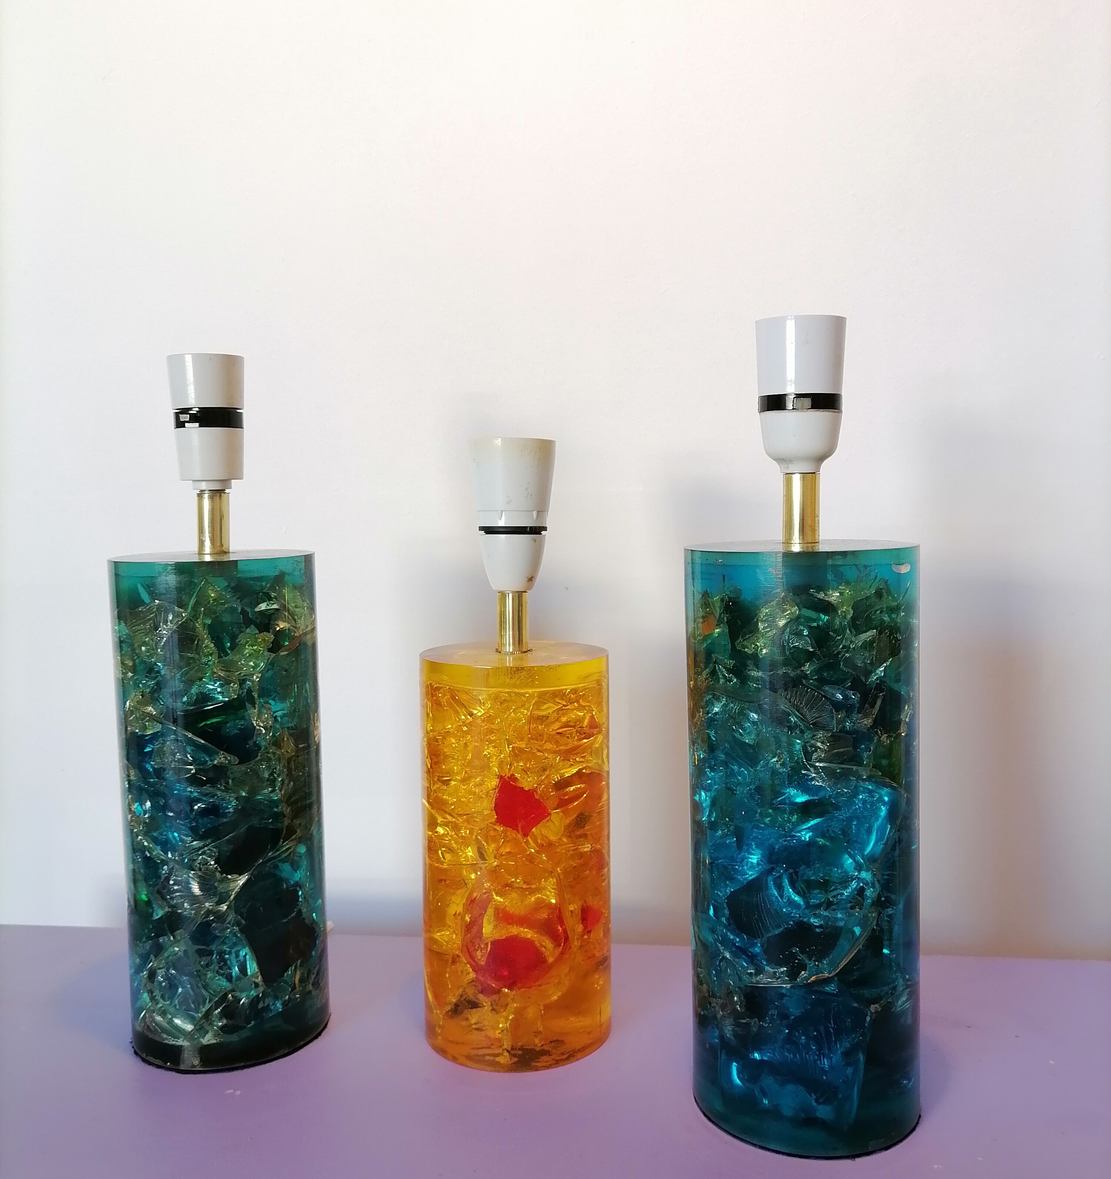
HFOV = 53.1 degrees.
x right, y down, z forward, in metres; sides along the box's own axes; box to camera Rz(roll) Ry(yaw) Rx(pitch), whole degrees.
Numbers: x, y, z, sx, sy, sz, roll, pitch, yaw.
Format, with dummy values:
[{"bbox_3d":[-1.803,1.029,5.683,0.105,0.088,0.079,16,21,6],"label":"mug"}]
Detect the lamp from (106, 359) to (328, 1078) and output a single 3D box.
[{"bbox_3d":[-0.174,0.058,0.576,0.102,0.349,0.102,-2,5,-17],"label":"lamp"}]

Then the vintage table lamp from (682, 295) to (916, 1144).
[{"bbox_3d":[0.113,0.059,0.499,0.102,0.351,0.102,0,5,13],"label":"vintage table lamp"}]

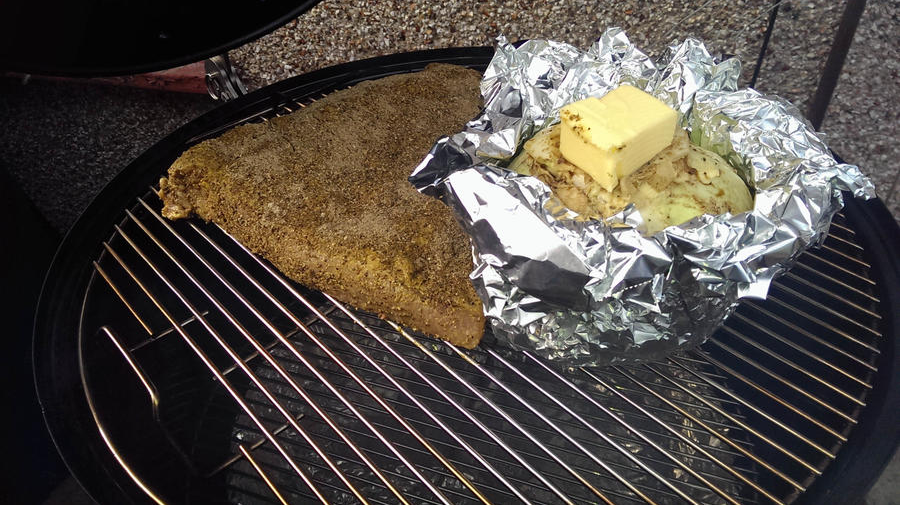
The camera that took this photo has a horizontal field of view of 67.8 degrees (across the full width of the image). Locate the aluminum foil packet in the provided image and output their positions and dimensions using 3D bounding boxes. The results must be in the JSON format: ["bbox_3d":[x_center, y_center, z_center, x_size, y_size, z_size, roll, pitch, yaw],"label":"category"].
[{"bbox_3d":[0.097,-0.032,0.404,0.235,0.135,0.205,-3,39,0],"label":"aluminum foil packet"}]

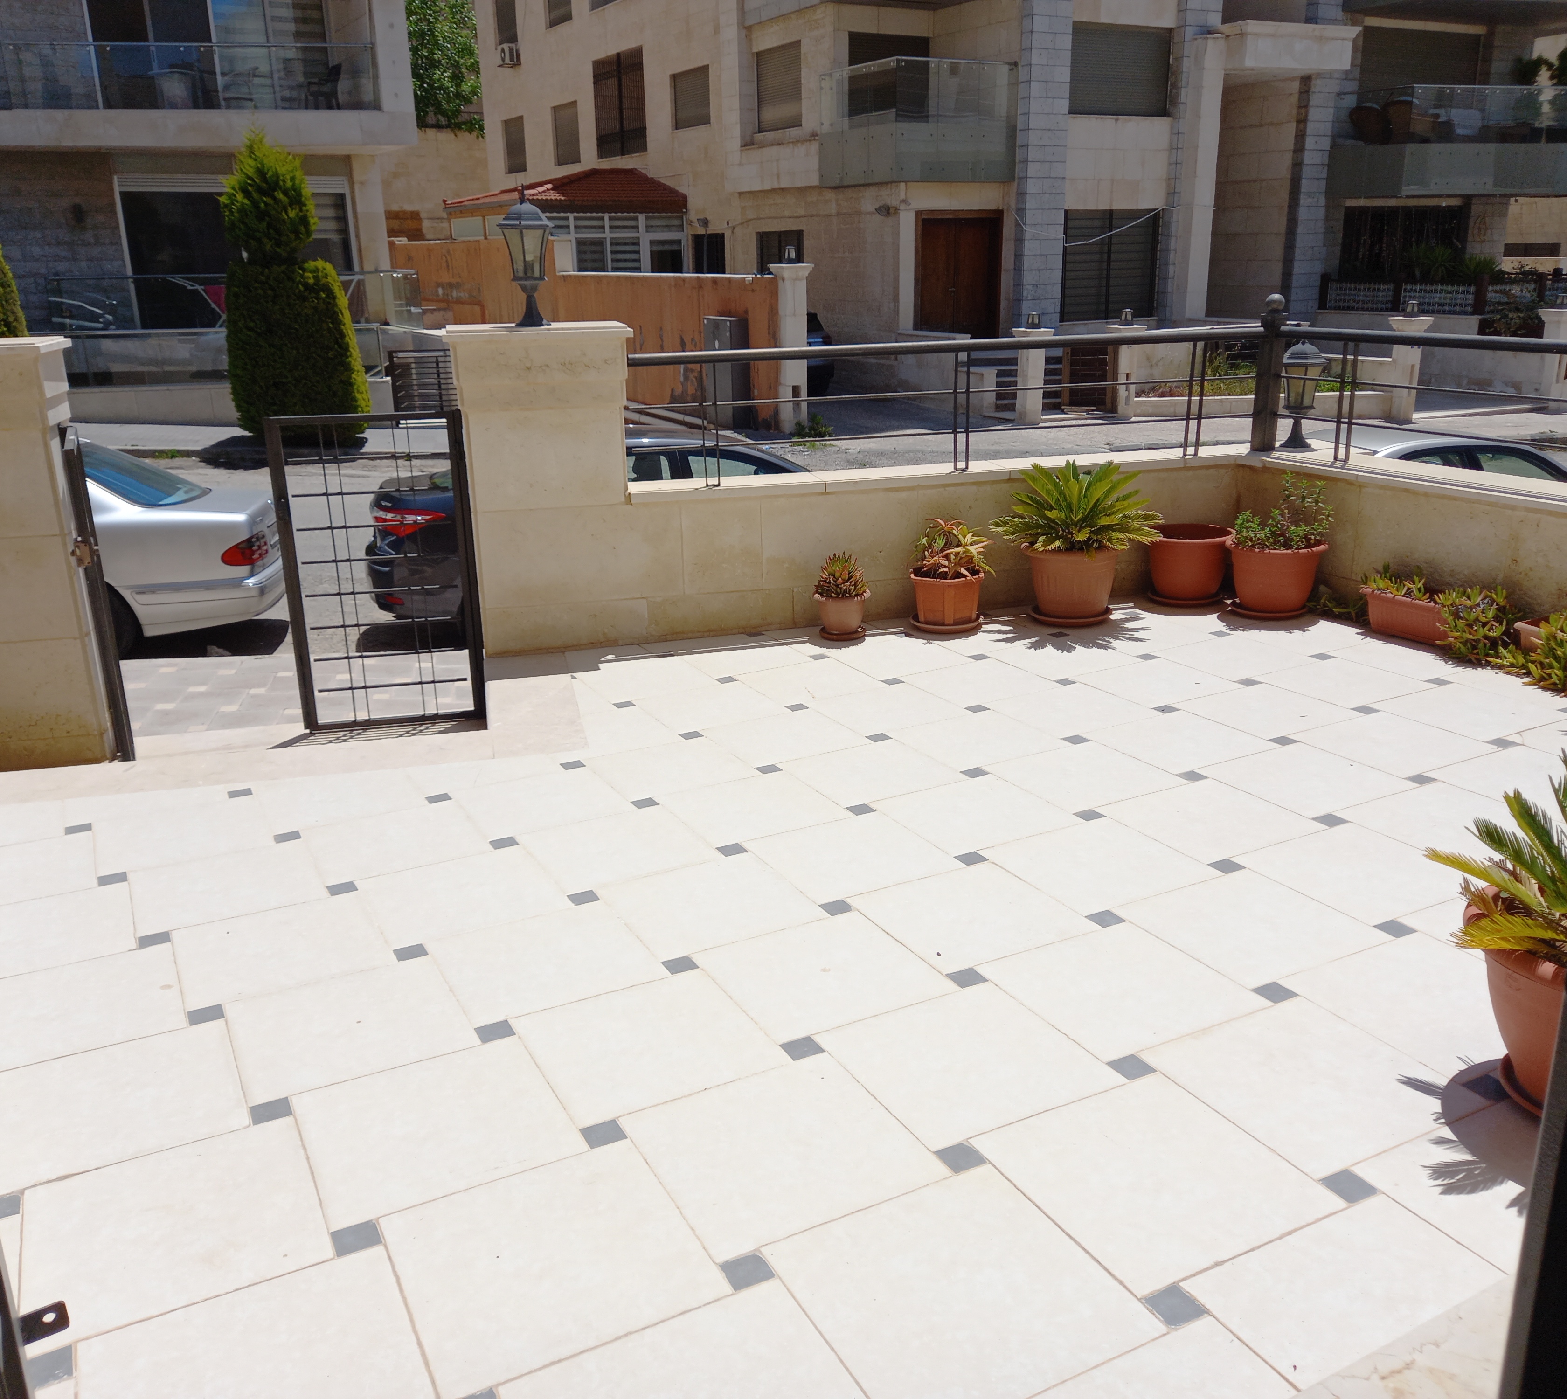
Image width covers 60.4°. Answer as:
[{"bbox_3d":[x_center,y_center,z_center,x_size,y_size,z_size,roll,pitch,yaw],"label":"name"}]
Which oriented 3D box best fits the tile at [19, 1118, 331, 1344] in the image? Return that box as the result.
[{"bbox_3d":[-0.927,0.814,2.058,0.410,0.020,0.410,-11,19,-26],"label":"tile"}]

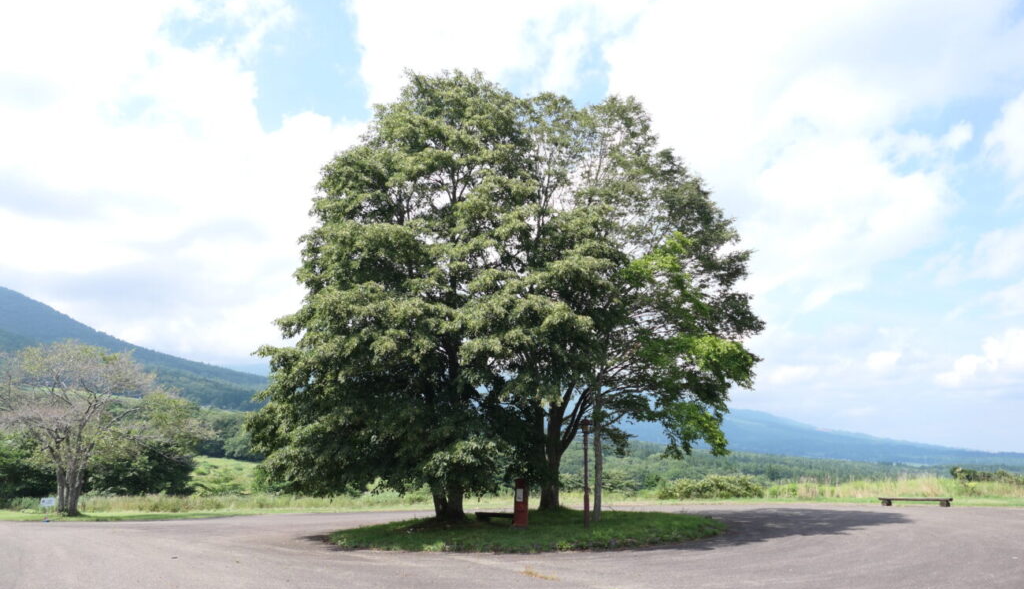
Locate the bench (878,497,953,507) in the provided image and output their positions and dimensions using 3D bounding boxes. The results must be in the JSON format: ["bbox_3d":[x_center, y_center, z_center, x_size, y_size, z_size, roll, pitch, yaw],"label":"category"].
[{"bbox_3d":[15.027,7.784,26.621,2.550,0.350,0.420,0,-13,4],"label":"bench"}]

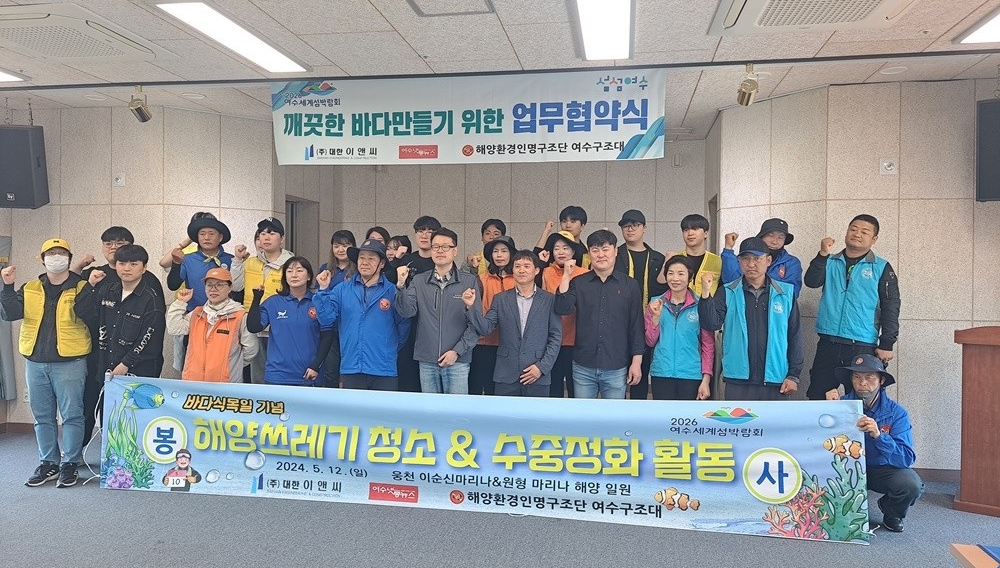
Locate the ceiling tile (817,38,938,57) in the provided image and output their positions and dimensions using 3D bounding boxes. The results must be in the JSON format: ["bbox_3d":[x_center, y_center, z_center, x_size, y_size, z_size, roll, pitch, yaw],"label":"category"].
[{"bbox_3d":[2.176,-1.390,4.062,0.600,0.020,0.300,1,1,10],"label":"ceiling tile"}]

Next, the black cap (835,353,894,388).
[{"bbox_3d":[2.145,0.503,4.080,0.360,0.170,0.340,0,1,-45],"label":"black cap"}]

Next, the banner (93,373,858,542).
[{"bbox_3d":[-0.323,1.050,4.385,4.909,0.800,0.060,1,1,10],"label":"banner"}]

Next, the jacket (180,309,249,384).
[{"bbox_3d":[-2.018,0.449,4.900,0.420,0.590,0.260,1,1,-5],"label":"jacket"}]

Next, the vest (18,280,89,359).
[{"bbox_3d":[-3.280,0.251,5.117,0.460,0.560,0.280,1,1,-14],"label":"vest"}]

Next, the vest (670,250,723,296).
[{"bbox_3d":[1.451,0.018,5.120,0.430,0.540,0.260,1,1,25],"label":"vest"}]

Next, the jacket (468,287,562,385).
[{"bbox_3d":[0.094,0.341,4.500,0.590,0.630,0.320,1,1,8],"label":"jacket"}]

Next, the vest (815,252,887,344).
[{"bbox_3d":[2.452,0.094,4.850,0.460,0.610,0.290,5,1,26],"label":"vest"}]

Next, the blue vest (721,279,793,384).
[{"bbox_3d":[1.646,0.298,4.450,0.450,0.650,0.280,1,1,17],"label":"blue vest"}]

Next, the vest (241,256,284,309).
[{"bbox_3d":[-1.816,0.059,5.450,0.400,0.580,0.280,1,1,-9],"label":"vest"}]

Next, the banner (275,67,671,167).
[{"bbox_3d":[-0.266,-1.138,4.799,2.770,0.600,0.030,1,1,10],"label":"banner"}]

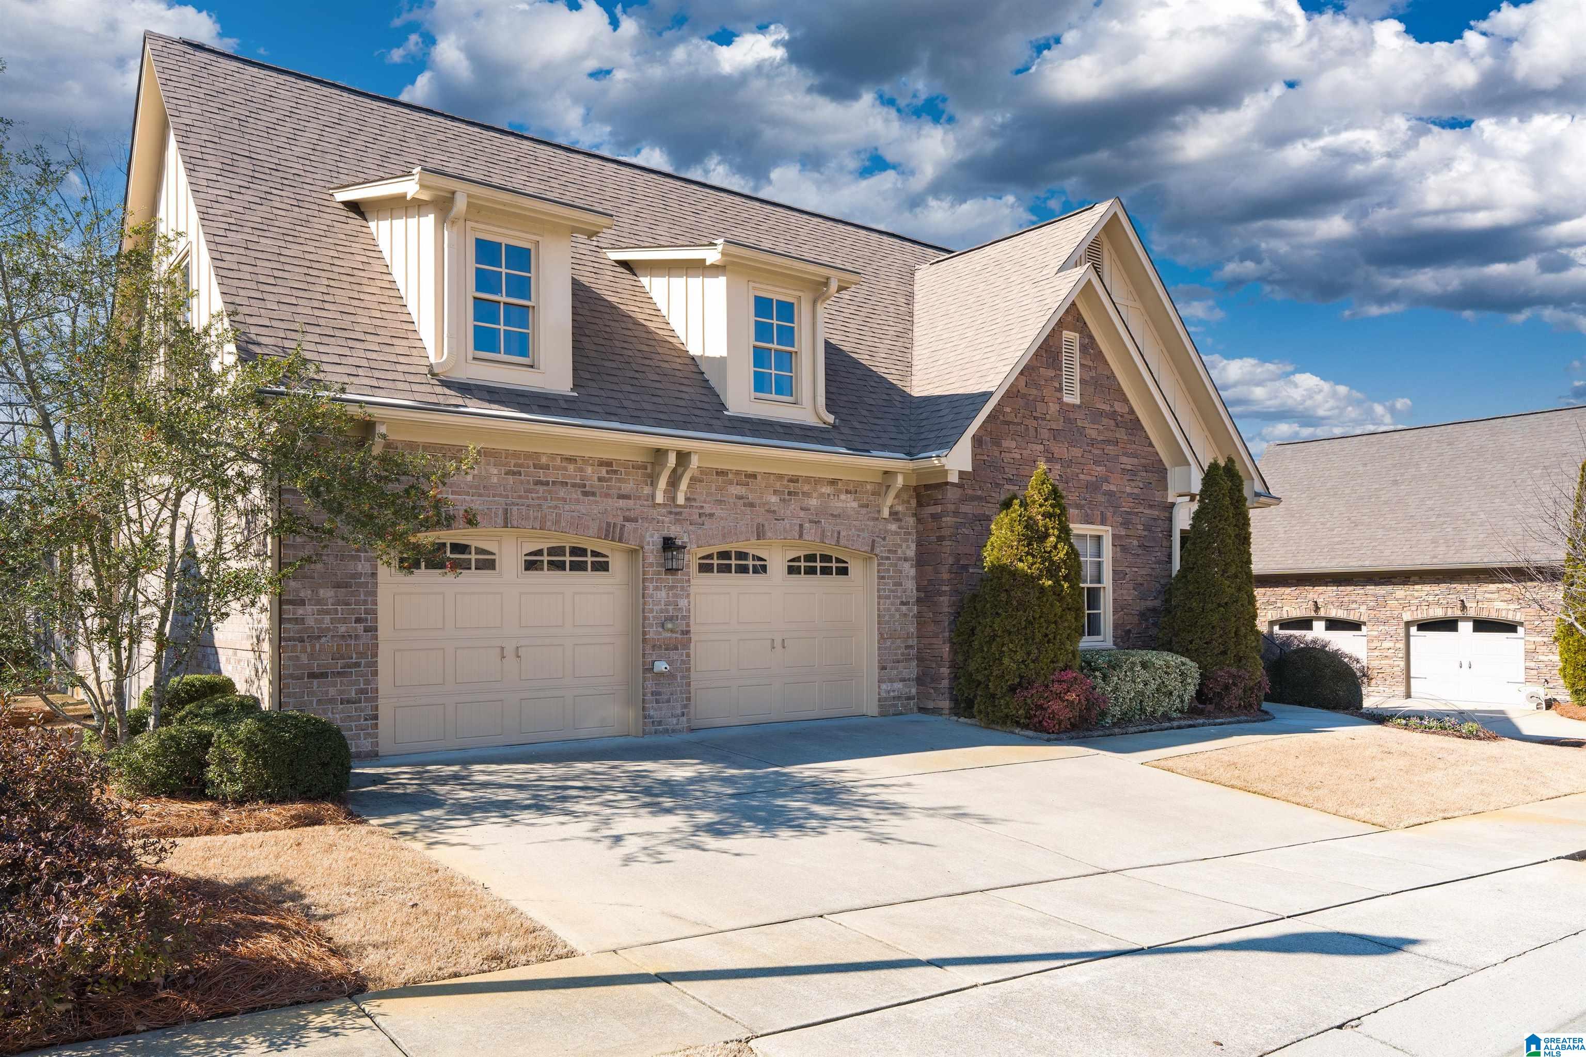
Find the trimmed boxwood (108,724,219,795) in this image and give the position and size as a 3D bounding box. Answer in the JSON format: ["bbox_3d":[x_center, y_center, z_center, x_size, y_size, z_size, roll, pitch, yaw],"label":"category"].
[{"bbox_3d":[-4.787,1.722,8.400,0.840,0.510,0.840,2,-4,-37],"label":"trimmed boxwood"}]

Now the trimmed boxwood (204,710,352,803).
[{"bbox_3d":[-3.810,1.650,8.150,0.980,0.600,0.960,2,-4,-37],"label":"trimmed boxwood"}]

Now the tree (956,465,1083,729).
[{"bbox_3d":[2.573,0.766,12.600,1.400,2.970,1.400,0,-3,0],"label":"tree"}]

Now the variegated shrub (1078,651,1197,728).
[{"bbox_3d":[4.090,1.895,13.100,1.500,0.780,0.950,2,-4,-37],"label":"variegated shrub"}]

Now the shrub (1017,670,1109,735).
[{"bbox_3d":[2.924,1.872,11.950,0.980,0.670,0.900,0,-3,0],"label":"shrub"}]

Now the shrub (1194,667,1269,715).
[{"bbox_3d":[5.616,2.057,14.100,0.920,0.570,0.850,2,-4,-37],"label":"shrub"}]

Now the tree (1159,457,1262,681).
[{"bbox_3d":[5.658,0.721,14.900,1.300,3.330,1.300,2,-4,-37],"label":"tree"}]

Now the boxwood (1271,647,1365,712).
[{"bbox_3d":[7.321,2.070,15.400,1.250,0.820,1.250,2,-4,-37],"label":"boxwood"}]

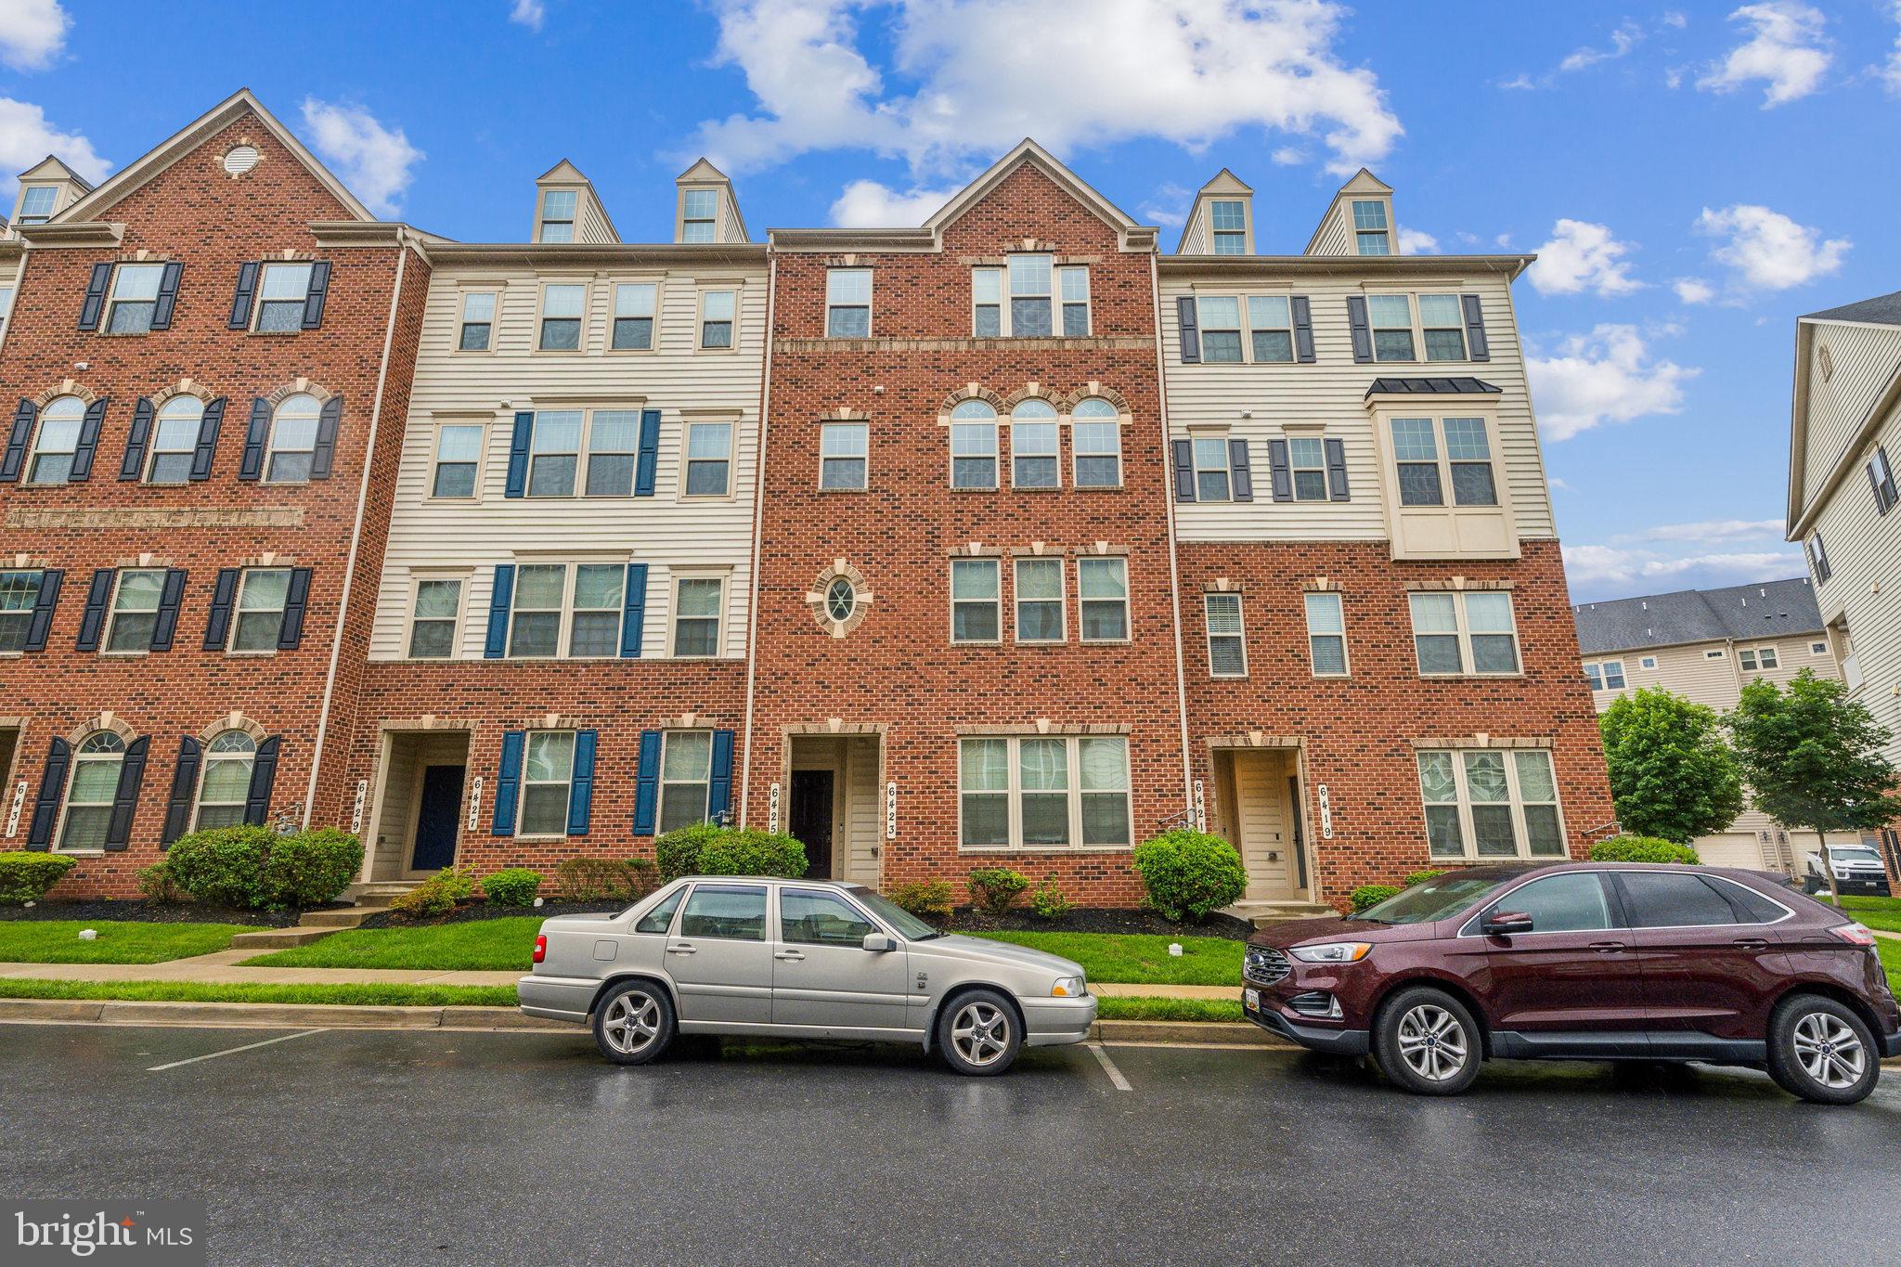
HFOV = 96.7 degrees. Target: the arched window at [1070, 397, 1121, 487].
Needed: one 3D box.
[{"bbox_3d":[2.797,-3.642,16.194,0.967,1.864,0.140,0,-14,0],"label":"arched window"}]

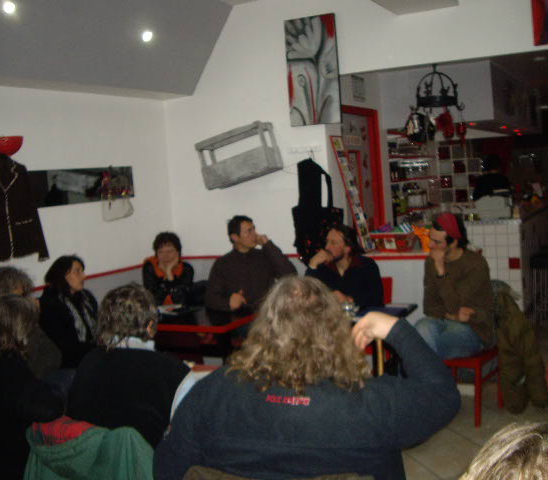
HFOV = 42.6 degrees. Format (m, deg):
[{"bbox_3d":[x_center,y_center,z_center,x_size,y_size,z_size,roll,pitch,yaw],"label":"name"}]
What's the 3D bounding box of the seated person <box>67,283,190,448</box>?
[{"bbox_3d":[-0.575,0.632,2.946,0.500,0.920,0.500,-1,6,23],"label":"seated person"}]

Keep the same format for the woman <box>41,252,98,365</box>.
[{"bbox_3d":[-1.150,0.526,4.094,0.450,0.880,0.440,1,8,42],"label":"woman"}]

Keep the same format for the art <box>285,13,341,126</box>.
[{"bbox_3d":[0.270,-1.165,4.862,0.385,0.735,0.030,-1,6,28],"label":"art"}]

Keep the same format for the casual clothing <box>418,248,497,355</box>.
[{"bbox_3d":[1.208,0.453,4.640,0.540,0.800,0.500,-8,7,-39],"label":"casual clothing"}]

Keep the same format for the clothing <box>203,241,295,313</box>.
[{"bbox_3d":[-0.150,0.275,4.848,0.600,0.560,0.380,-3,6,7],"label":"clothing"}]

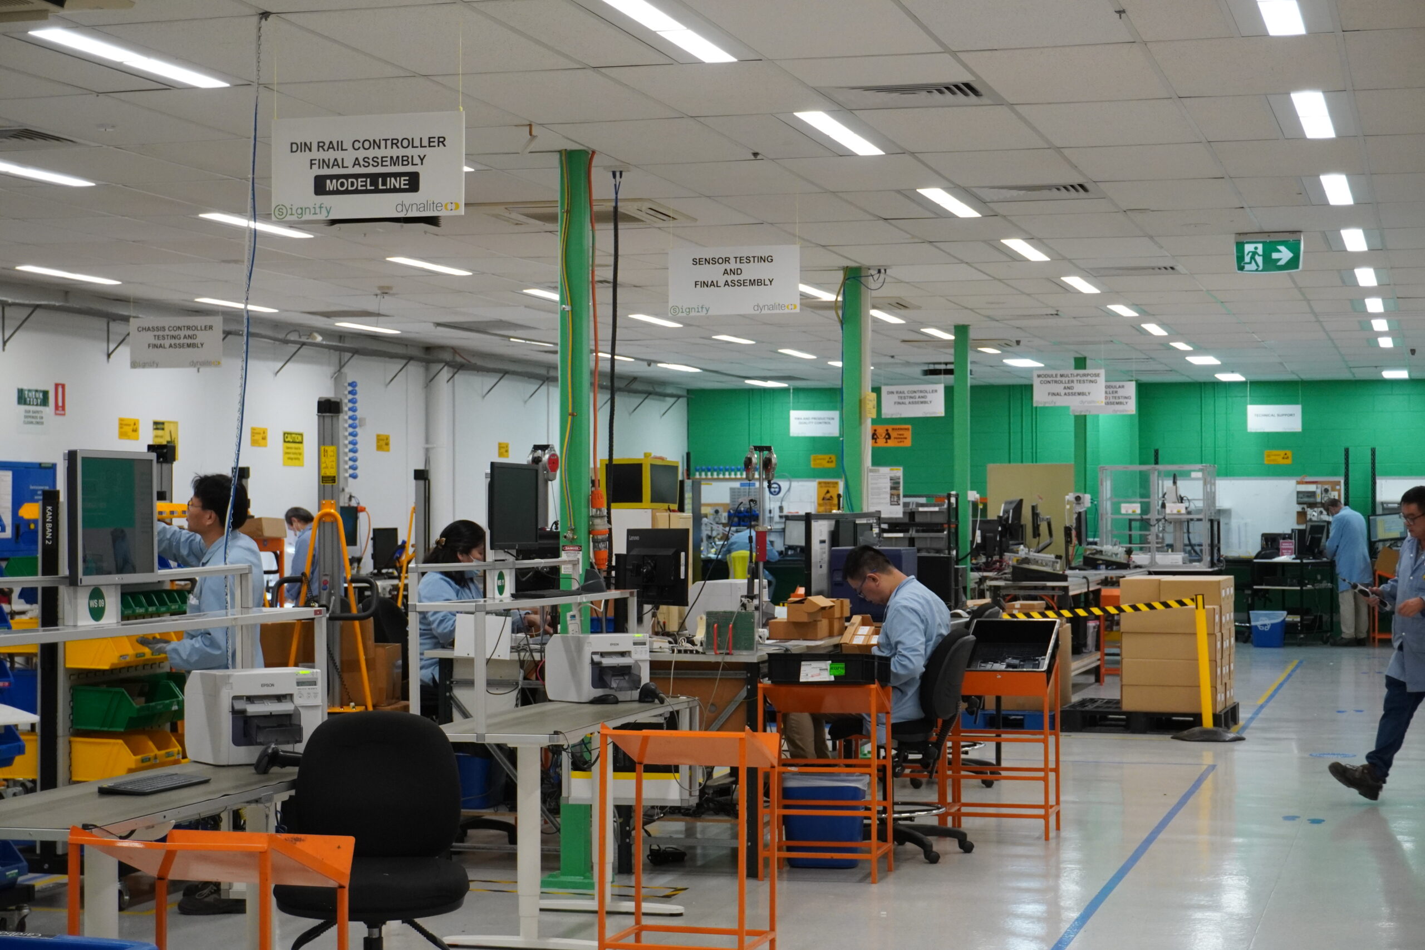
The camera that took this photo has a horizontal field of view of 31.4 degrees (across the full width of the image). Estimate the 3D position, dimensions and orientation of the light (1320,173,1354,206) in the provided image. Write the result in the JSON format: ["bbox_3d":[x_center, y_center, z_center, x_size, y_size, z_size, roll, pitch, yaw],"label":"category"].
[{"bbox_3d":[2.981,-1.371,12.077,0.113,0.060,1.160,0,-1,16],"label":"light"}]

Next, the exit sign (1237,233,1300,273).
[{"bbox_3d":[3.062,-1.223,13.942,0.360,0.215,0.090,0,-1,16],"label":"exit sign"}]

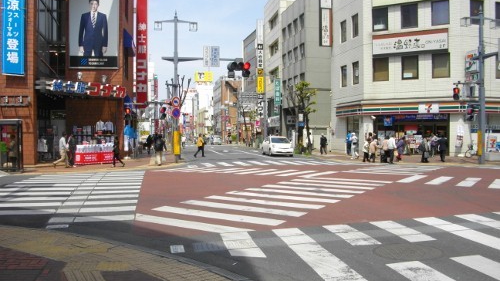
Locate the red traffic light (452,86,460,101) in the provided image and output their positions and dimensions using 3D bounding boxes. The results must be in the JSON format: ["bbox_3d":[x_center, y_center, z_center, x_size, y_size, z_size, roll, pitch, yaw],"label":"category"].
[{"bbox_3d":[10.733,-2.420,24.000,0.350,0.720,0.300,0,1,18],"label":"red traffic light"}]

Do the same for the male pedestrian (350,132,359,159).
[{"bbox_3d":[6.557,0.345,29.000,0.580,1.640,0.500,0,1,15],"label":"male pedestrian"}]

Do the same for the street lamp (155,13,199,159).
[{"bbox_3d":[-4.230,-3.114,26.600,2.520,8.700,0.500,0,1,-10],"label":"street lamp"}]

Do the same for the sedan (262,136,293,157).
[{"bbox_3d":[2.125,0.426,35.200,1.730,1.490,4.400,0,1,-10],"label":"sedan"}]

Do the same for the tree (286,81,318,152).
[{"bbox_3d":[4.068,-1.791,36.300,2.150,5.600,2.050,0,1,-10],"label":"tree"}]

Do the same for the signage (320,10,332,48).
[{"bbox_3d":[6.339,-9.347,38.400,0.920,3.150,0.380,0,1,-13],"label":"signage"}]

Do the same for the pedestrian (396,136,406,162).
[{"bbox_3d":[9.026,0.476,27.500,0.550,1.490,0.470,0,1,-6],"label":"pedestrian"}]

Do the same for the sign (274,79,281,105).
[{"bbox_3d":[3.248,-5.655,54.000,0.720,3.100,0.280,0,1,-13],"label":"sign"}]

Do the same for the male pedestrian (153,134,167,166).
[{"bbox_3d":[-4.612,0.478,23.500,0.620,1.600,0.500,0,1,-7],"label":"male pedestrian"}]

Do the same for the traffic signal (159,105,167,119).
[{"bbox_3d":[-4.968,-1.582,26.300,0.400,0.790,0.340,-1,1,-40],"label":"traffic signal"}]

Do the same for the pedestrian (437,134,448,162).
[{"bbox_3d":[11.030,0.423,26.400,0.580,1.650,0.420,0,1,18],"label":"pedestrian"}]

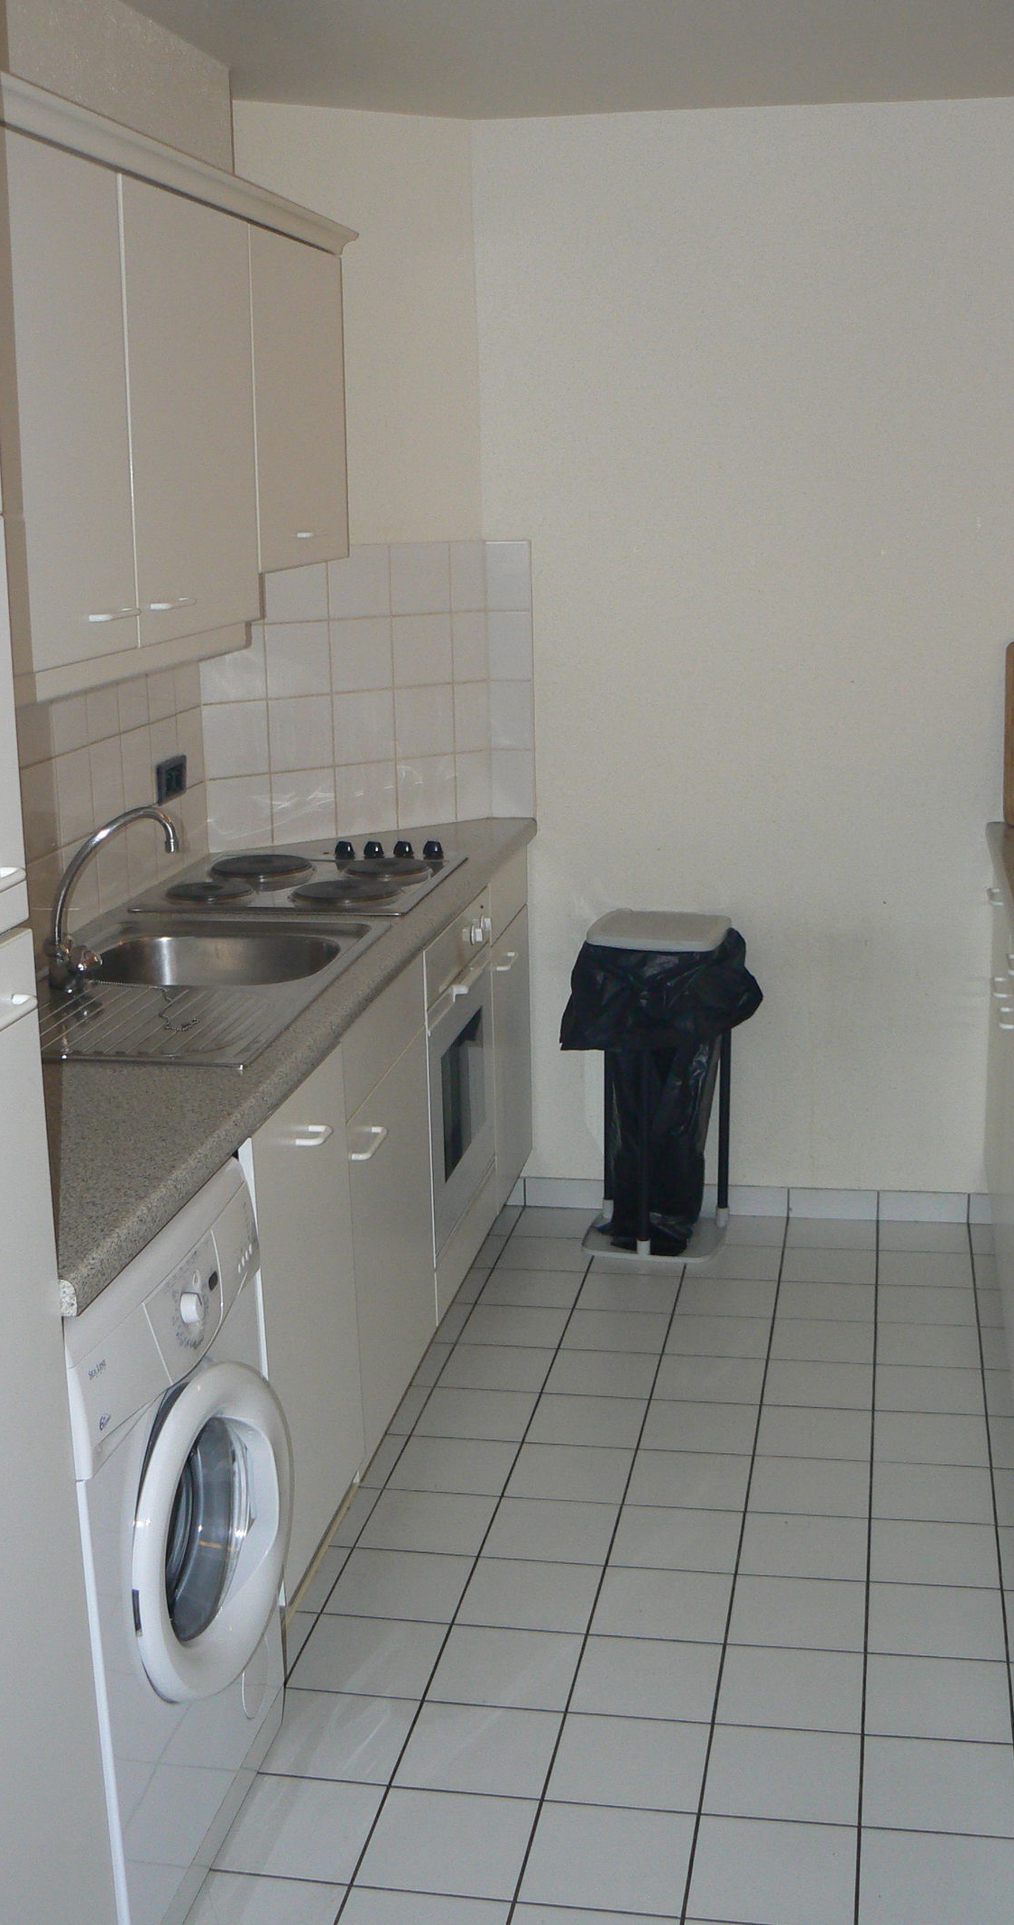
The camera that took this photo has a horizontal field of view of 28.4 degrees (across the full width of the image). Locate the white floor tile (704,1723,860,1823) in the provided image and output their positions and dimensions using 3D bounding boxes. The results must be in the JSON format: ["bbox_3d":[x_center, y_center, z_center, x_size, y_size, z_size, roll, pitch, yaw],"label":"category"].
[{"bbox_3d":[0.355,1.044,2.565,0.197,0.010,0.197,1,13,11],"label":"white floor tile"}]

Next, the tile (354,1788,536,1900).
[{"bbox_3d":[-0.070,1.056,2.392,0.198,0.010,0.198,1,13,10],"label":"tile"}]

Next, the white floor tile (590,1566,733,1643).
[{"bbox_3d":[0.230,0.941,2.924,0.200,0.010,0.200,1,13,10],"label":"white floor tile"}]

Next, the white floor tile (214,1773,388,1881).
[{"bbox_3d":[-0.270,1.084,2.505,0.200,0.010,0.200,1,13,11],"label":"white floor tile"}]

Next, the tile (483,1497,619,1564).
[{"bbox_3d":[0.071,0.900,3.162,0.198,0.010,0.198,1,13,11],"label":"tile"}]

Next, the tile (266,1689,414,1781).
[{"bbox_3d":[-0.229,1.035,2.675,0.197,0.010,0.197,1,13,11],"label":"tile"}]

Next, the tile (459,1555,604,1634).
[{"bbox_3d":[0.037,0.939,2.958,0.198,0.010,0.198,1,13,10],"label":"tile"}]

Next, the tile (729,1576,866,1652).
[{"bbox_3d":[0.422,0.943,2.889,0.200,0.010,0.200,1,13,10],"label":"tile"}]

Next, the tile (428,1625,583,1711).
[{"bbox_3d":[-0.001,0.983,2.782,0.198,0.010,0.198,1,13,11],"label":"tile"}]

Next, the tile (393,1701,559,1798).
[{"bbox_3d":[-0.035,1.018,2.579,0.198,0.010,0.198,1,13,10],"label":"tile"}]

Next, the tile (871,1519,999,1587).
[{"bbox_3d":[0.652,0.905,3.056,0.198,0.010,0.198,1,13,11],"label":"tile"}]

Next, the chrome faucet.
[{"bbox_3d":[-0.590,-0.098,2.967,0.220,0.250,0.110,-6,14,-19],"label":"chrome faucet"}]

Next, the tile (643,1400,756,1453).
[{"bbox_3d":[0.339,0.817,3.508,0.198,0.010,0.198,1,13,11],"label":"tile"}]

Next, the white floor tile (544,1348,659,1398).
[{"bbox_3d":[0.181,0.771,3.736,0.198,0.010,0.198,1,13,11],"label":"white floor tile"}]

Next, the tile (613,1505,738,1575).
[{"bbox_3d":[0.269,0.912,3.166,0.197,0.010,0.197,1,13,11],"label":"tile"}]

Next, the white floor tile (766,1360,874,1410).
[{"bbox_3d":[0.571,0.776,3.663,0.198,0.010,0.198,1,13,11],"label":"white floor tile"}]

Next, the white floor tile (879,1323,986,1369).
[{"bbox_3d":[0.801,0.735,3.819,0.198,0.010,0.198,1,13,11],"label":"white floor tile"}]

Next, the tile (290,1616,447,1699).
[{"bbox_3d":[-0.192,0.975,2.806,0.200,0.010,0.200,1,13,10],"label":"tile"}]

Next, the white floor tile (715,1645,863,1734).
[{"bbox_3d":[0.392,1.002,2.753,0.197,0.010,0.197,1,13,11],"label":"white floor tile"}]

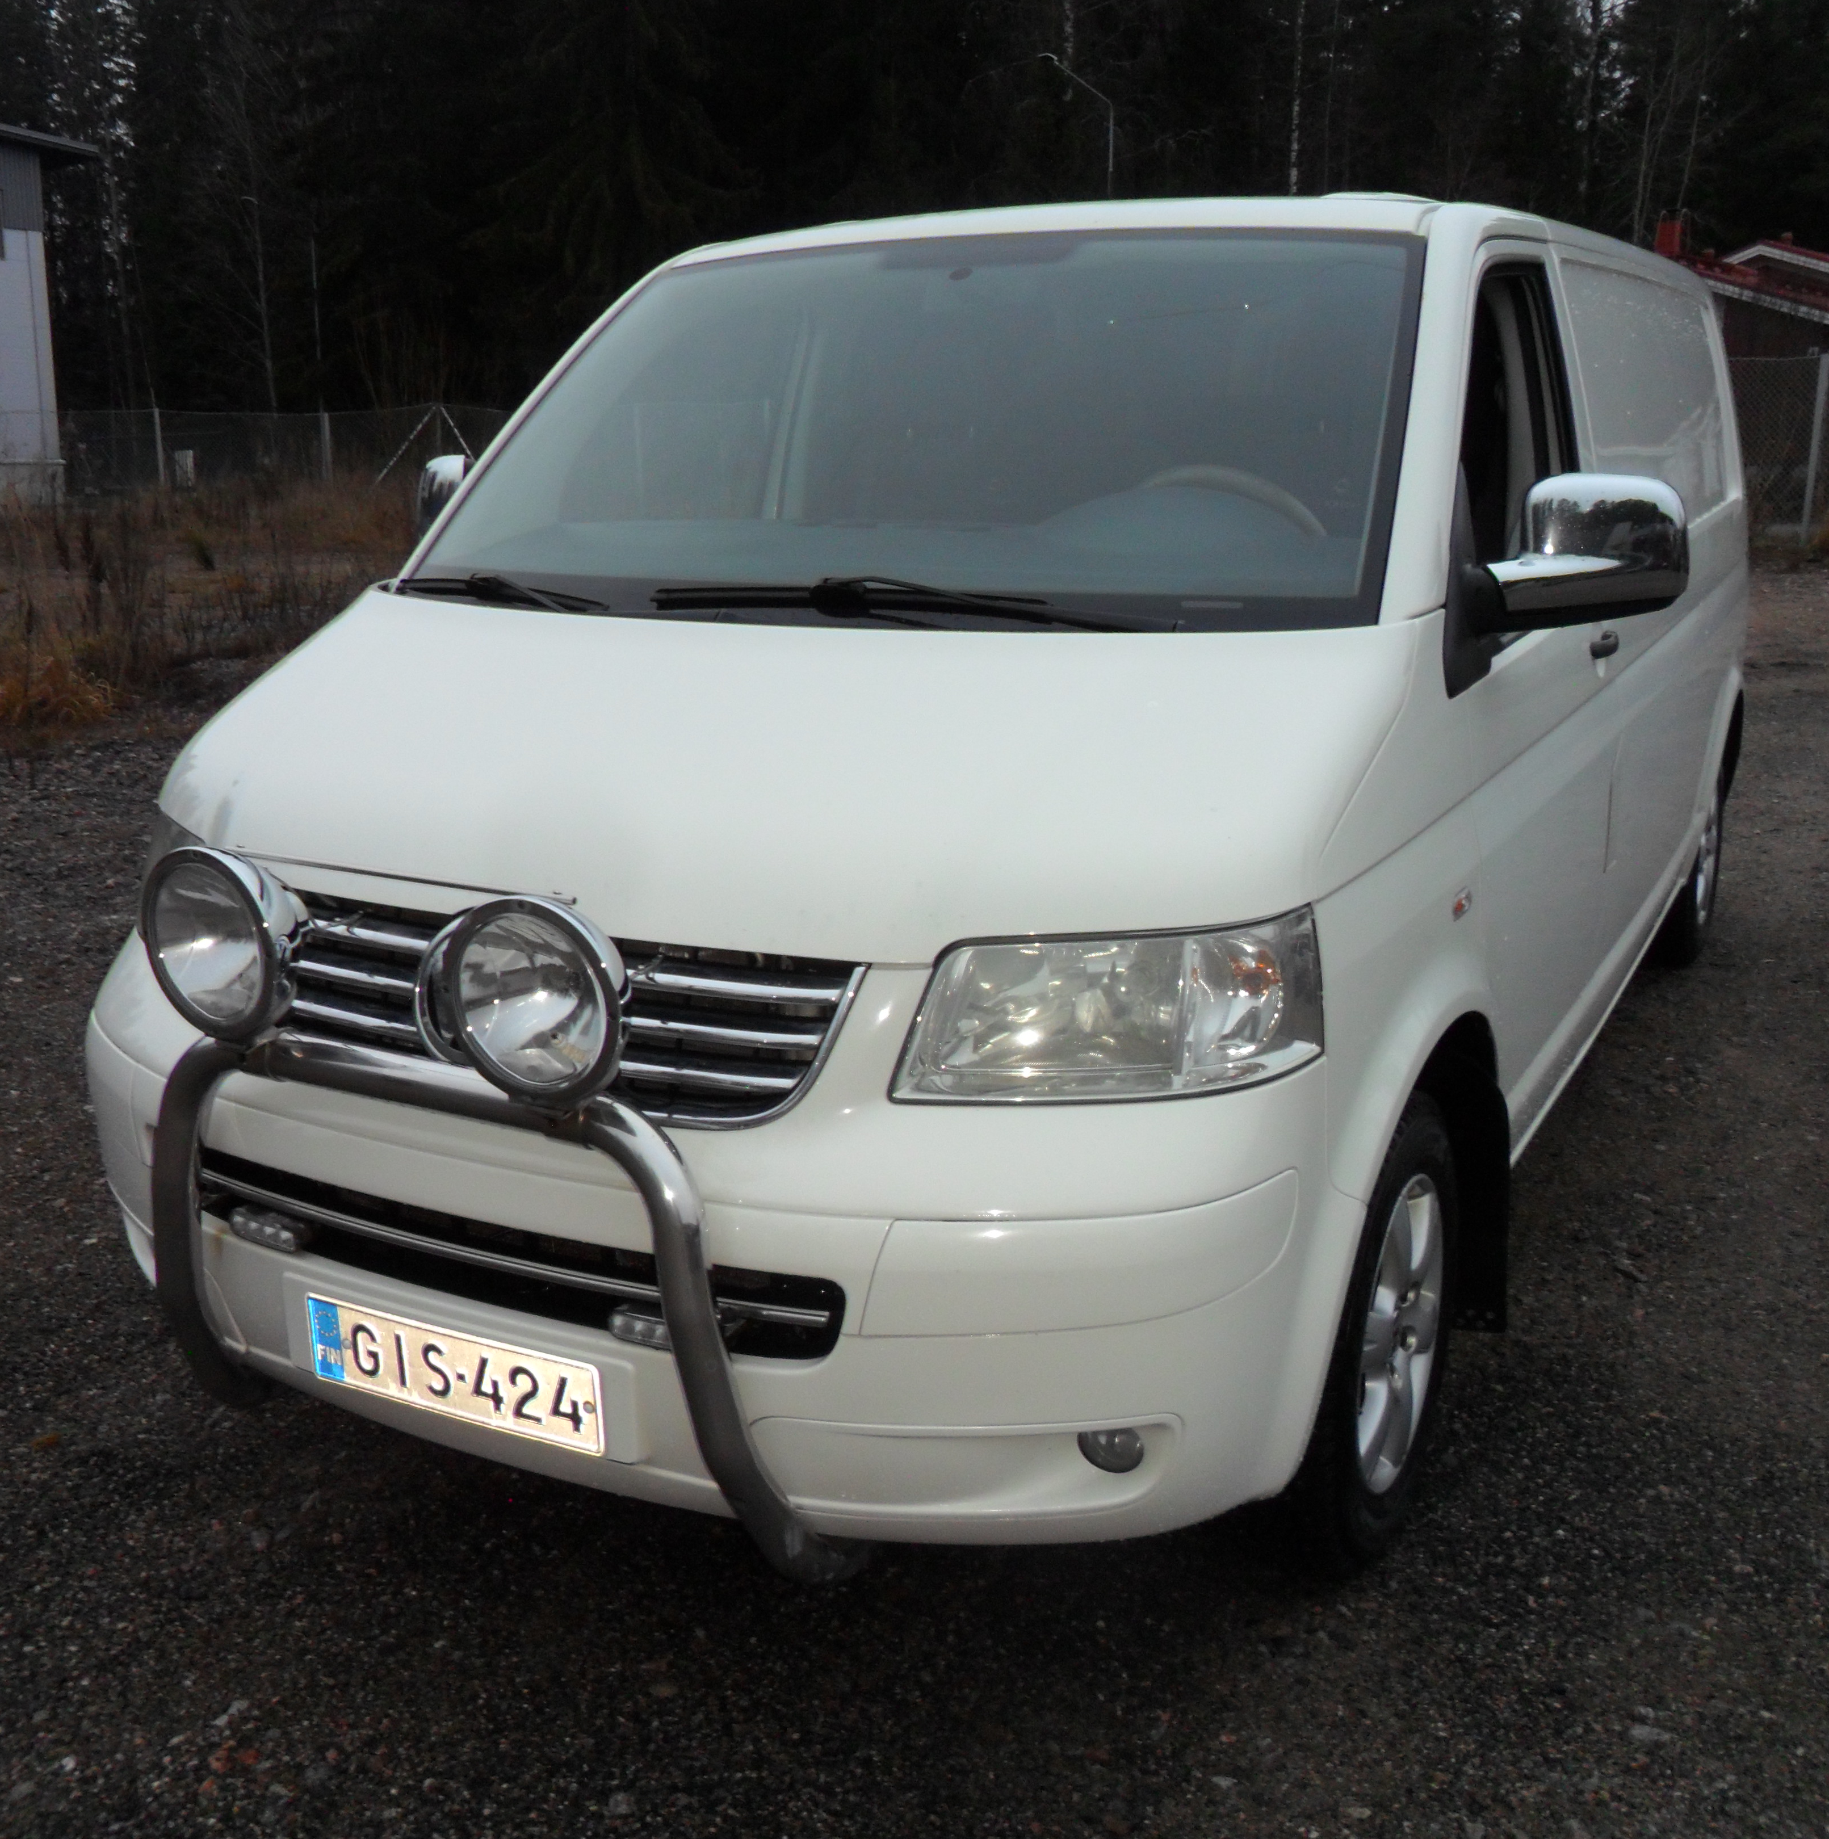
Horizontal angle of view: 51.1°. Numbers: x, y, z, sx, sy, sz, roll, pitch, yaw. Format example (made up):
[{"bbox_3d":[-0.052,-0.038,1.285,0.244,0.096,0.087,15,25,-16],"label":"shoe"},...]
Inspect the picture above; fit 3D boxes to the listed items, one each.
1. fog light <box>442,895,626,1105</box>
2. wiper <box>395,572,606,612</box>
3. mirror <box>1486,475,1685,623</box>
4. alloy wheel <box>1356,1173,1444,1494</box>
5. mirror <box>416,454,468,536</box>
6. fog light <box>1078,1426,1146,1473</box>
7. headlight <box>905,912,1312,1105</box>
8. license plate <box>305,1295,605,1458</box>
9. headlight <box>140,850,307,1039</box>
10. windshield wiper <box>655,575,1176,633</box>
[{"bbox_3d":[-0.356,0.068,1.995,0.222,0.222,0.125,7,16,28],"label":"fog light"},{"bbox_3d":[-0.639,-0.511,2.979,0.570,0.055,0.070,12,19,41],"label":"wiper"},{"bbox_3d":[0.896,-0.487,2.543,0.245,0.200,0.150,7,16,28],"label":"mirror"},{"bbox_3d":[0.599,0.560,2.678,0.180,0.445,0.445,7,16,28],"label":"alloy wheel"},{"bbox_3d":[-0.833,-0.739,3.539,0.180,0.235,0.130,7,16,28],"label":"mirror"},{"bbox_3d":[0.228,0.580,2.155,0.090,0.085,0.060,5,15,20],"label":"fog light"},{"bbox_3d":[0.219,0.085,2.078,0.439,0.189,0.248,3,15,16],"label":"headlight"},{"bbox_3d":[-0.547,0.534,2.256,0.442,0.118,0.012,6,17,28],"label":"license plate"},{"bbox_3d":[-0.773,0.015,2.214,0.222,0.222,0.125,7,16,28],"label":"headlight"},{"bbox_3d":[-0.032,-0.424,2.609,0.780,0.060,0.075,6,16,26],"label":"windshield wiper"}]

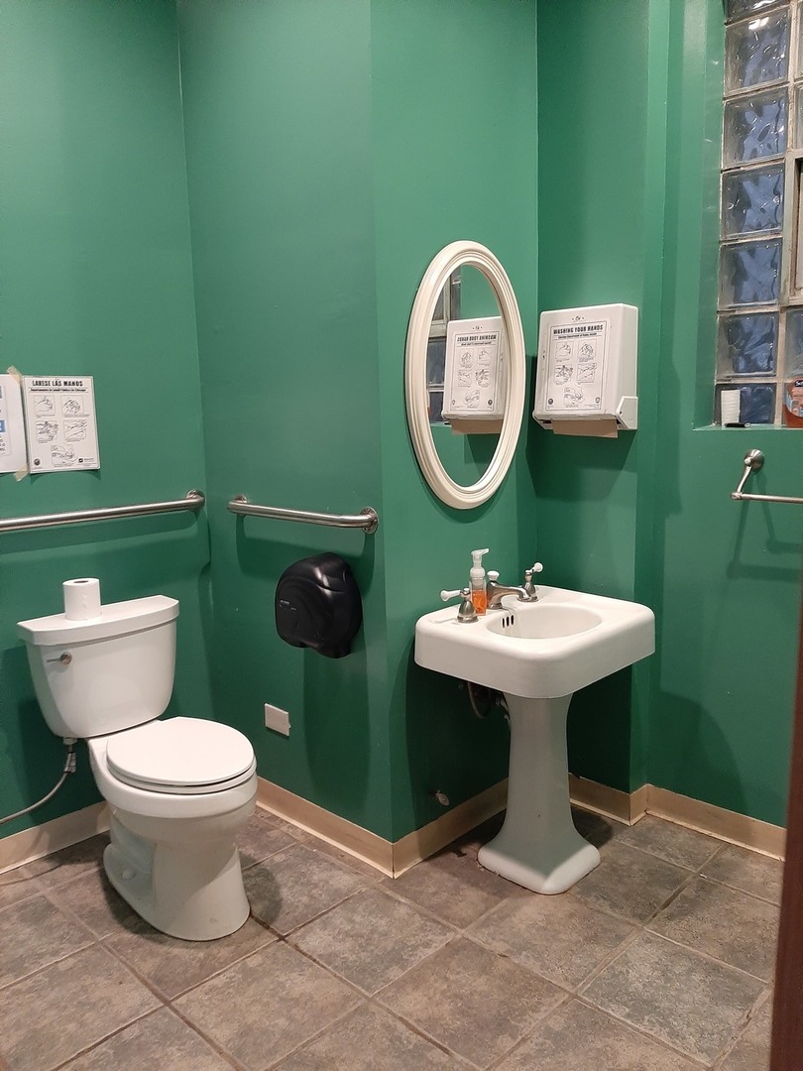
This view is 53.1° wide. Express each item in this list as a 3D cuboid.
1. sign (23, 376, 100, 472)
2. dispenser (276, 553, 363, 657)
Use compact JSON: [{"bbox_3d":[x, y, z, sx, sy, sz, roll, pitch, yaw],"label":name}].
[{"bbox_3d":[-1.031,-0.340,2.452,0.005,0.287,0.213,6,11,44],"label":"sign"},{"bbox_3d":[-0.259,0.212,2.364,0.283,0.318,0.146,6,11,44],"label":"dispenser"}]

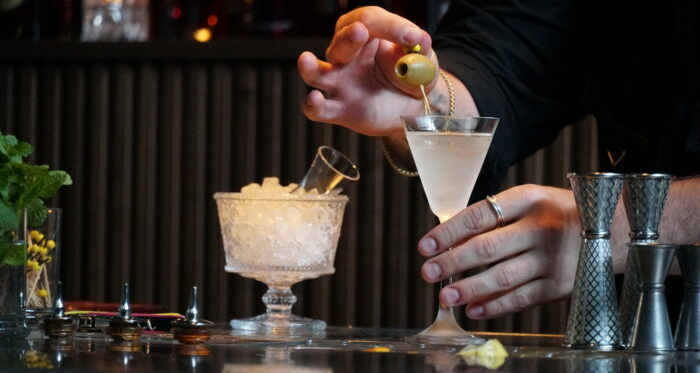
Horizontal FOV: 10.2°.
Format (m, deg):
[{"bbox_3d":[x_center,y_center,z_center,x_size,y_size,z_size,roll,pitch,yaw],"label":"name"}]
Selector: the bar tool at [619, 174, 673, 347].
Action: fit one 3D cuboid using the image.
[{"bbox_3d":[0.213,0.054,2.840,0.044,0.124,0.044,1,0,0],"label":"bar tool"}]

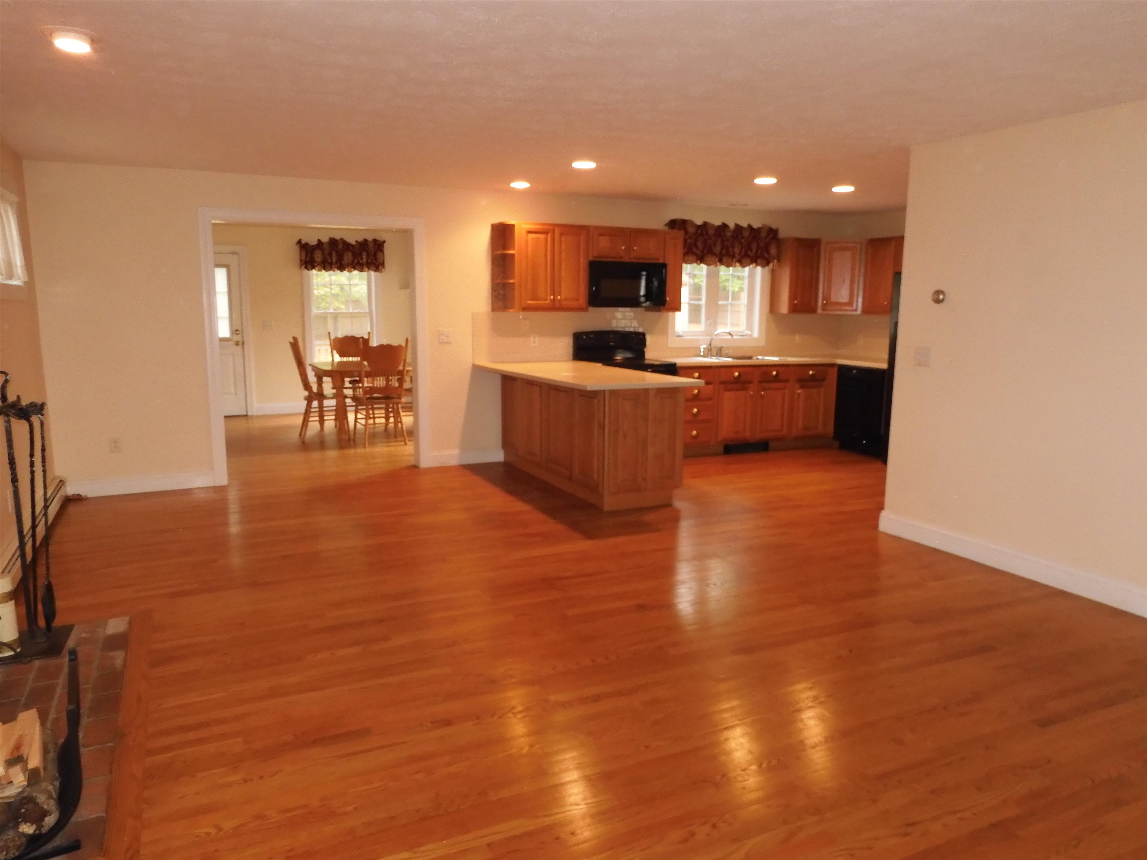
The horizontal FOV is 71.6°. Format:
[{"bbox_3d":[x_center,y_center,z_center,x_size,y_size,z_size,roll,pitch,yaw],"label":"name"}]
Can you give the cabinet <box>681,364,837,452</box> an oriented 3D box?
[{"bbox_3d":[1.681,-0.245,8.025,1.910,0.876,0.610,-4,10,-26],"label":"cabinet"}]

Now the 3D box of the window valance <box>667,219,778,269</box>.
[{"bbox_3d":[1.498,-1.874,8.046,1.330,0.445,0.140,-4,10,-25],"label":"window valance"}]

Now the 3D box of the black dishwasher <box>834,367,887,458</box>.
[{"bbox_3d":[3.128,-0.207,8.130,0.600,0.870,0.600,-4,10,-25],"label":"black dishwasher"}]

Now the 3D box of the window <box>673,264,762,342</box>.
[{"bbox_3d":[1.484,-1.426,8.101,1.140,1.050,0.110,-4,10,-26],"label":"window"}]

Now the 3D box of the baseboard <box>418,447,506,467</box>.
[{"bbox_3d":[-0.979,0.256,7.257,0.740,0.115,0.020,-4,10,-25],"label":"baseboard"}]

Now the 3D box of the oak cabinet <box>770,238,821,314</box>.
[{"bbox_3d":[2.331,-1.621,8.398,0.420,0.770,0.320,-4,10,-25],"label":"oak cabinet"}]

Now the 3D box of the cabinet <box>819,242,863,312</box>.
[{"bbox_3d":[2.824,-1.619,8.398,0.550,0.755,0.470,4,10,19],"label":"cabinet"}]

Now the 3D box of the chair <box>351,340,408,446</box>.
[{"bbox_3d":[-1.984,-0.400,8.164,0.490,1.080,0.570,-5,10,-29],"label":"chair"}]

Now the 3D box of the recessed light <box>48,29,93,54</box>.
[{"bbox_3d":[-1.839,-1.413,2.896,0.185,0.050,0.185,-4,10,-26],"label":"recessed light"}]

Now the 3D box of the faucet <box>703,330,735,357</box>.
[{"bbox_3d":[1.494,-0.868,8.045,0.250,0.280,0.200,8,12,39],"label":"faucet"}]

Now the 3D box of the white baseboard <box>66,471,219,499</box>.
[{"bbox_3d":[-3.321,0.424,6.141,1.010,0.122,0.020,-4,10,-25],"label":"white baseboard"}]

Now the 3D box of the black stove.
[{"bbox_3d":[0.490,-0.299,7.372,0.765,1.170,0.680,-4,10,-26],"label":"black stove"}]

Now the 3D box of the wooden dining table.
[{"bbox_3d":[-2.309,-0.336,8.862,1.070,0.760,1.200,-4,10,-25],"label":"wooden dining table"}]

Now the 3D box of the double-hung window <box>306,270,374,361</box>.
[{"bbox_3d":[-3.045,-1.514,10.445,0.900,1.550,0.110,-4,10,-26],"label":"double-hung window"}]

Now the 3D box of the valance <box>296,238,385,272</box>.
[{"bbox_3d":[-3.022,-2.296,10.409,1.140,0.430,0.130,-4,10,-25],"label":"valance"}]

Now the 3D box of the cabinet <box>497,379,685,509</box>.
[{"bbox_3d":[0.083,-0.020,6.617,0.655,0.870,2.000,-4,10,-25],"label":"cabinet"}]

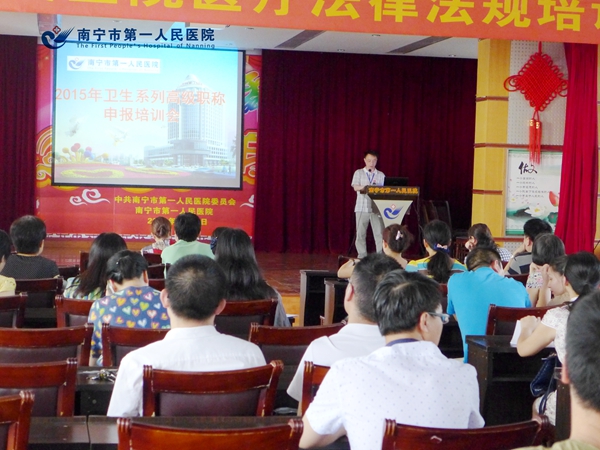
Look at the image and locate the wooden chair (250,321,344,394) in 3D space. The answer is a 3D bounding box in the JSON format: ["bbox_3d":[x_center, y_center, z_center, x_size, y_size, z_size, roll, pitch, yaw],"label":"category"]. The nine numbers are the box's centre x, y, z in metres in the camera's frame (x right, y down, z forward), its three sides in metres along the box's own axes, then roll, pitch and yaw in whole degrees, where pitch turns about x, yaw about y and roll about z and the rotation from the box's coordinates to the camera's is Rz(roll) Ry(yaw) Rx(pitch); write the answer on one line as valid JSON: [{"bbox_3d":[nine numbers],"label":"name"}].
[{"bbox_3d":[-0.064,0.858,5.437,0.470,0.920,0.560,1,3,-15],"label":"wooden chair"}]

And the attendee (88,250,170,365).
[{"bbox_3d":[-0.753,0.720,5.300,0.450,1.210,0.750,1,2,-10],"label":"attendee"}]

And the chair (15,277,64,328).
[{"bbox_3d":[-1.618,0.732,7.059,0.470,0.920,0.560,1,3,-10],"label":"chair"}]

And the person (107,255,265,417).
[{"bbox_3d":[-0.400,0.732,4.200,0.530,1.280,0.800,1,2,-10],"label":"person"}]

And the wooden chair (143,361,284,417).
[{"bbox_3d":[-0.367,0.901,4.086,0.460,0.950,0.550,1,2,-19],"label":"wooden chair"}]

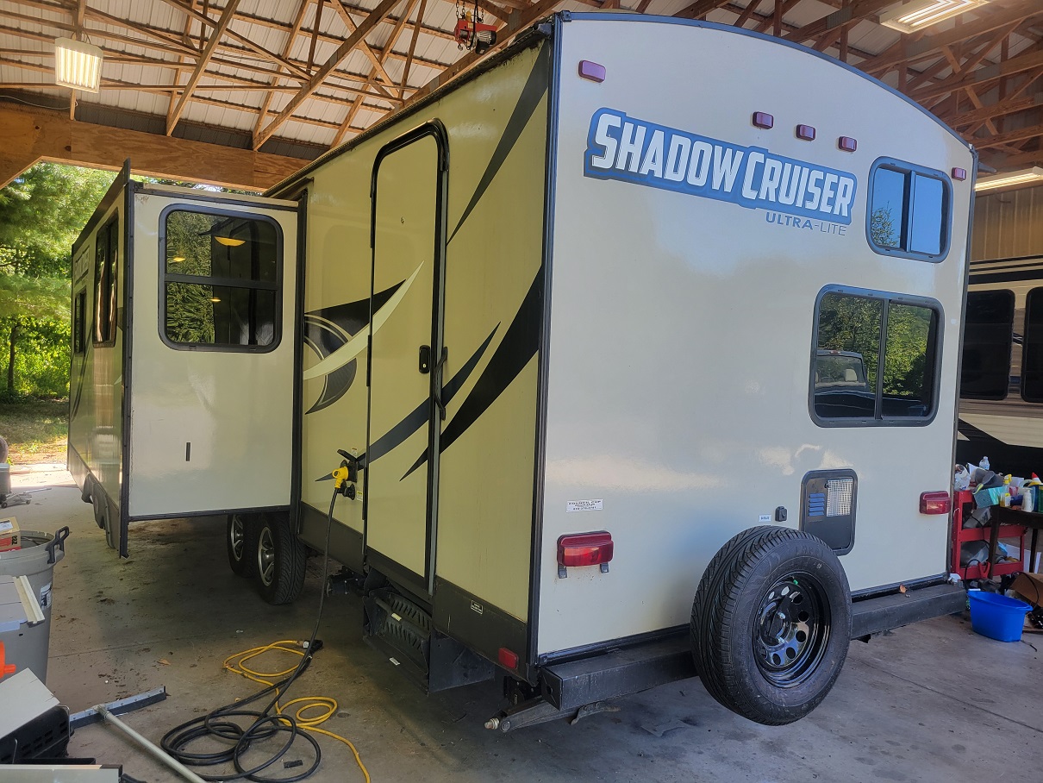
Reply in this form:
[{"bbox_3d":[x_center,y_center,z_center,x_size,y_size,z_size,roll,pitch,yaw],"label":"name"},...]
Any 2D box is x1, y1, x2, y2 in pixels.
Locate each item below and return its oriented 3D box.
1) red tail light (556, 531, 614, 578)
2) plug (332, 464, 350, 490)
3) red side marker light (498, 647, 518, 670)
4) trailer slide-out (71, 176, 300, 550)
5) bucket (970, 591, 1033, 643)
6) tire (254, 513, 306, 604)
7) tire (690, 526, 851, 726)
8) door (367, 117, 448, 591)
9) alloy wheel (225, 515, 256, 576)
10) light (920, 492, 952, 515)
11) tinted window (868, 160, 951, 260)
[{"bbox_3d":[0.218,0.531,2.558,0.210,0.135,0.050,1,2,-33],"label":"red tail light"},{"bbox_3d":[-0.871,0.417,3.776,0.080,0.110,0.058,1,2,-33],"label":"plug"},{"bbox_3d":[-0.046,0.888,2.600,0.020,0.048,0.096,1,2,-33],"label":"red side marker light"},{"bbox_3d":[-2.791,-0.255,6.028,0.920,2.090,3.980,1,2,-33],"label":"trailer slide-out"},{"bbox_3d":[3.276,1.557,5.363,0.250,0.245,0.360,1,2,-33],"label":"bucket"},{"bbox_3d":[-1.741,1.173,5.638,0.205,0.680,0.685,1,2,-33],"label":"tire"},{"bbox_3d":[0.901,0.826,2.808,0.687,0.687,0.205,1,2,-33],"label":"tire"},{"bbox_3d":[-0.514,-0.150,3.346,0.050,1.870,0.700,1,2,-33],"label":"door"},{"bbox_3d":[-2.199,1.143,6.342,0.205,0.680,0.685,1,2,-33],"label":"alloy wheel"},{"bbox_3d":[1.957,0.525,3.688,0.210,0.113,0.050,1,2,-33],"label":"light"},{"bbox_3d":[1.743,-0.793,3.483,0.635,0.420,0.035,1,2,-33],"label":"tinted window"}]

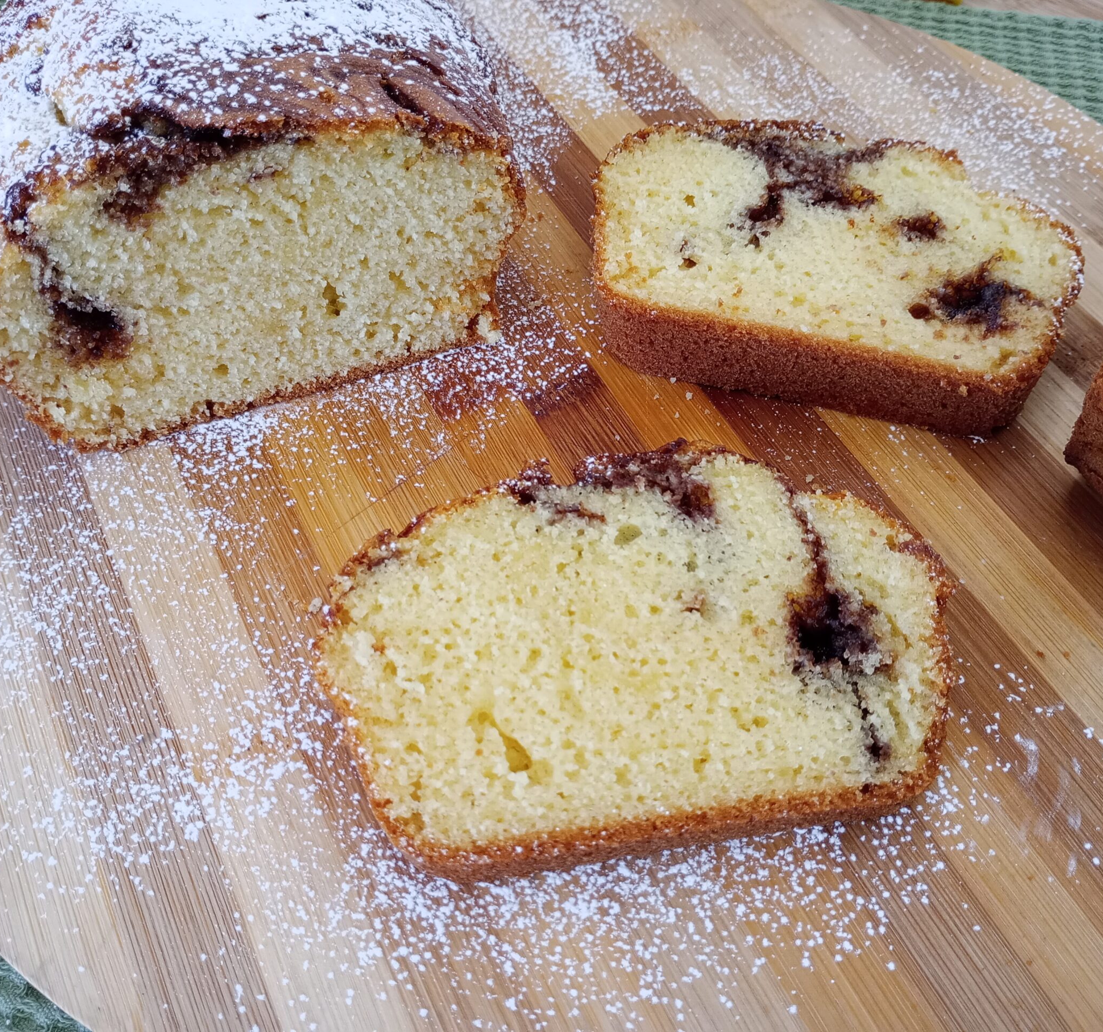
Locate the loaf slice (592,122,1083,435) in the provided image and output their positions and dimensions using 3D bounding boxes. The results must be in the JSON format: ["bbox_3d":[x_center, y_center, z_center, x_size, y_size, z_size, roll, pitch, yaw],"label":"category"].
[{"bbox_3d":[0.060,-0.057,0.248,0.106,0.019,0.069,15,57,11],"label":"loaf slice"}]

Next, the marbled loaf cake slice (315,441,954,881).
[{"bbox_3d":[0.015,0.022,0.199,0.111,0.016,0.076,-6,55,-3],"label":"marbled loaf cake slice"}]

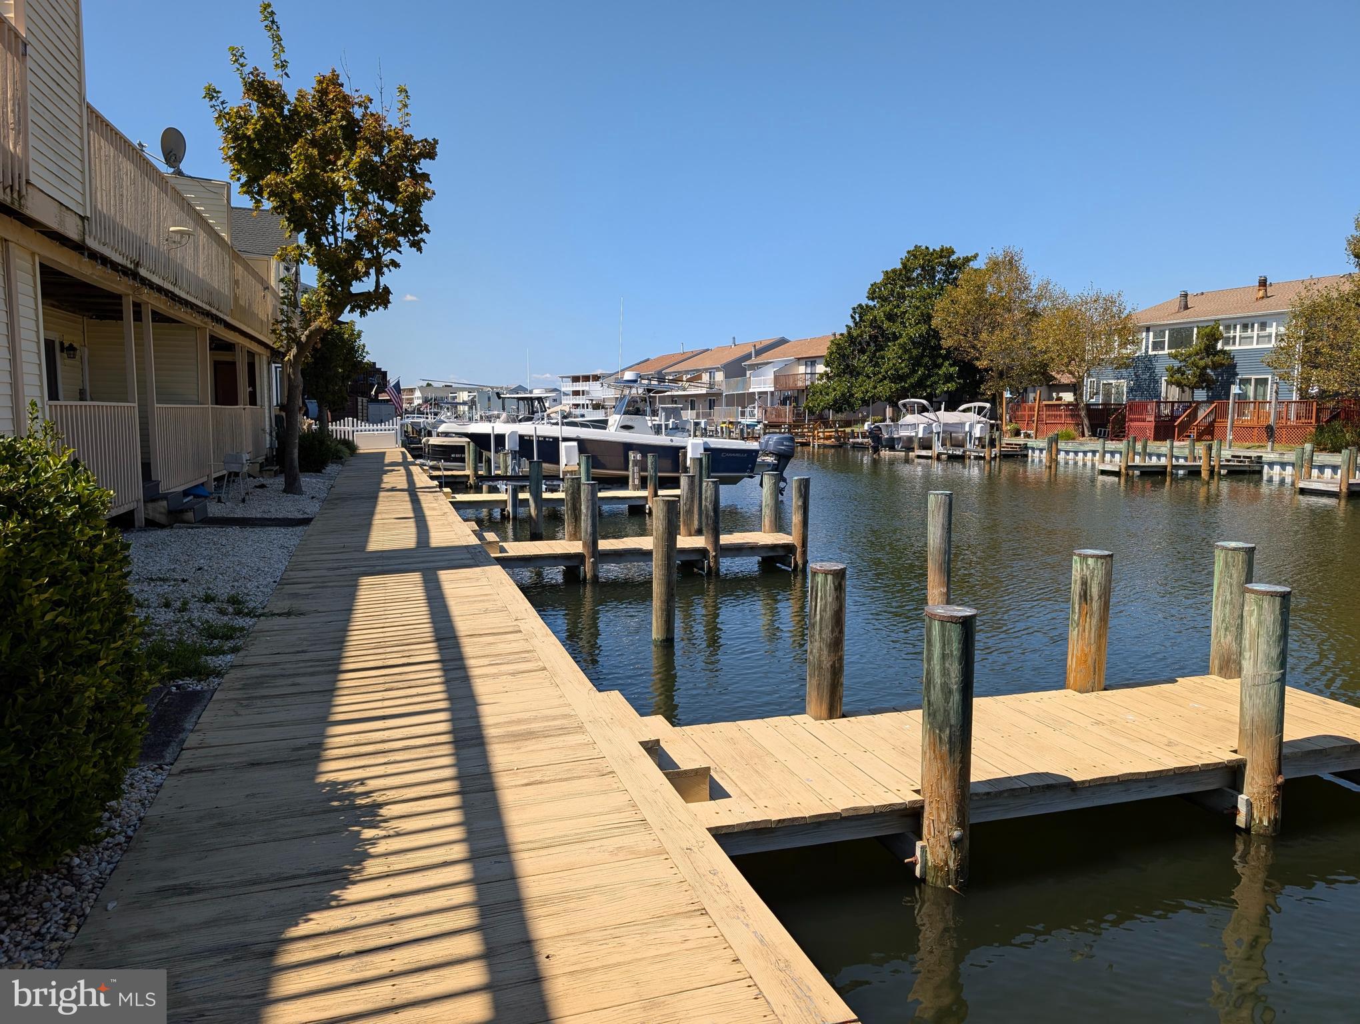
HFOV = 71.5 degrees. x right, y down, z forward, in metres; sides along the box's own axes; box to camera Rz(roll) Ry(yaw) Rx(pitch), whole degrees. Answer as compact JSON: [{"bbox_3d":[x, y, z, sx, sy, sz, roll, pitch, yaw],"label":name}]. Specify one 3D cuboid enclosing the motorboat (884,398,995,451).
[{"bbox_3d":[12.229,-4.169,45.004,5.220,2.354,2.354,-2,6,-17],"label":"motorboat"}]

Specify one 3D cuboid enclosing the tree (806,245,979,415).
[{"bbox_3d":[14.489,-11.316,61.118,10.000,11.660,11.000,-2,7,-18],"label":"tree"}]

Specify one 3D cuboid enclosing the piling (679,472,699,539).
[{"bbox_3d":[0.109,0.074,12.022,0.200,1.110,0.200,-2,7,-18],"label":"piling"}]

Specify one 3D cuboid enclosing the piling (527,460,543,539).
[{"bbox_3d":[-2.417,-0.196,15.788,0.232,1.299,0.232,-2,6,-17],"label":"piling"}]

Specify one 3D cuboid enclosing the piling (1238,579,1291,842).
[{"bbox_3d":[3.429,1.132,5.478,0.250,1.450,0.250,-2,7,-18],"label":"piling"}]

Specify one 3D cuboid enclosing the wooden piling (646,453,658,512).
[{"bbox_3d":[-0.506,-0.523,17.564,0.200,1.088,0.200,-2,7,-18],"label":"wooden piling"}]

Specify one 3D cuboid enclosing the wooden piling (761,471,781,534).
[{"bbox_3d":[1.444,0.068,14.984,0.260,1.400,0.260,-2,7,-18],"label":"wooden piling"}]

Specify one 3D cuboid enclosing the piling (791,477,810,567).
[{"bbox_3d":[1.462,0.141,11.384,0.200,1.117,0.200,0,6,0],"label":"piling"}]

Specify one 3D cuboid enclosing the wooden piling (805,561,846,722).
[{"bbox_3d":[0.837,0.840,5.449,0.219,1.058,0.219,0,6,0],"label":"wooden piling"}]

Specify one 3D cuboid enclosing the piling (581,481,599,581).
[{"bbox_3d":[-1.123,0.251,11.819,0.207,1.242,0.207,-2,6,-17],"label":"piling"}]

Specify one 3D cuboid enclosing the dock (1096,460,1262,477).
[{"bbox_3d":[17.144,-1.479,32.251,5.800,0.400,1.250,-2,7,-18],"label":"dock"}]

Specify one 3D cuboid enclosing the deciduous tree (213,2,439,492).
[{"bbox_3d":[-6.330,-4.446,16.458,4.000,8.240,4.100,-2,7,-18],"label":"deciduous tree"}]

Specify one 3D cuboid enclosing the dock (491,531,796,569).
[{"bbox_3d":[-0.459,0.483,11.328,3.850,0.220,0.950,-2,7,-18],"label":"dock"}]

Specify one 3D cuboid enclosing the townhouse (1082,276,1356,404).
[{"bbox_3d":[29.916,-7.989,47.214,10.500,8.200,13.000,-2,7,-18],"label":"townhouse"}]

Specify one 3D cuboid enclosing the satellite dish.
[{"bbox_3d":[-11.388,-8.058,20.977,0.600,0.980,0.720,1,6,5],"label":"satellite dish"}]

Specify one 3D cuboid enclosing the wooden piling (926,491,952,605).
[{"bbox_3d":[2.413,0.401,8.728,0.200,1.179,0.200,-2,7,-18],"label":"wooden piling"}]

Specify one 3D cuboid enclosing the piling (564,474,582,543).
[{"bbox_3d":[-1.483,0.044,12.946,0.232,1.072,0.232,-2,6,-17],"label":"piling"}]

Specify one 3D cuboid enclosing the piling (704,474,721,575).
[{"bbox_3d":[0.417,0.202,12.288,0.222,1.242,0.222,0,6,0],"label":"piling"}]

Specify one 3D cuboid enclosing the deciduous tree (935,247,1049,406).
[{"bbox_3d":[16.915,-9.134,50.367,5.600,9.460,6.000,-2,7,-18],"label":"deciduous tree"}]

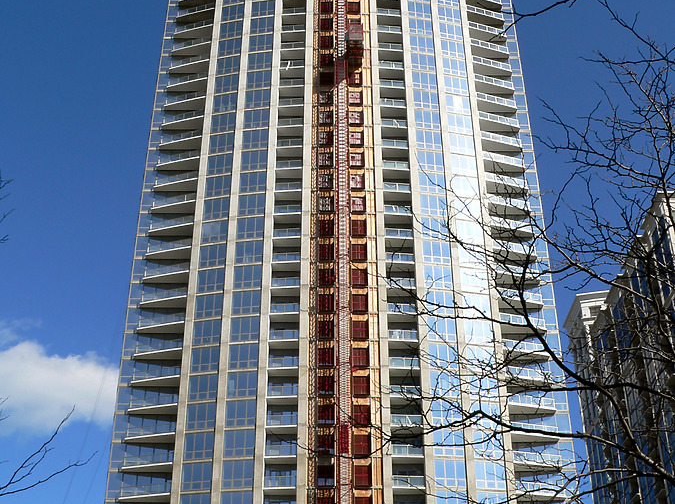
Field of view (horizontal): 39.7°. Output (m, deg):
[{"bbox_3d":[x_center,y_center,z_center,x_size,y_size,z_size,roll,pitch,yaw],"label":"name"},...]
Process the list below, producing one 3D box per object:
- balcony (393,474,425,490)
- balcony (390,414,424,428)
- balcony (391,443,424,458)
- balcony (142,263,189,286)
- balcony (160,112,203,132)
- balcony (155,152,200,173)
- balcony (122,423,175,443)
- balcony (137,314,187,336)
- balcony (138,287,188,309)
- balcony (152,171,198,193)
[{"bbox_3d":[6.470,21.190,85.030,2.900,1.300,1.550,0,-31,0],"label":"balcony"},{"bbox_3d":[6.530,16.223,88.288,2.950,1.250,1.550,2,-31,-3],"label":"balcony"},{"bbox_3d":[6.526,18.729,86.770,2.950,1.250,1.550,2,-31,-3],"label":"balcony"},{"bbox_3d":[-18.057,2.145,99.218,5.250,1.270,2.250,-6,-32,10],"label":"balcony"},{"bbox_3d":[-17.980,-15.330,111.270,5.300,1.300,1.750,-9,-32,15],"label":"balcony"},{"bbox_3d":[-18.055,-10.508,106.831,5.250,1.270,2.250,-6,-32,10],"label":"balcony"},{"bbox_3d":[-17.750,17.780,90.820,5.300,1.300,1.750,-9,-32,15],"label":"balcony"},{"bbox_3d":[-18.035,7.209,96.175,5.250,1.270,2.250,-6,-32,10],"label":"balcony"},{"bbox_3d":[-18.048,4.678,97.696,5.250,1.270,2.250,-6,-32,10],"label":"balcony"},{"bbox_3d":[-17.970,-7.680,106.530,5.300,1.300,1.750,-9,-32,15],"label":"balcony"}]

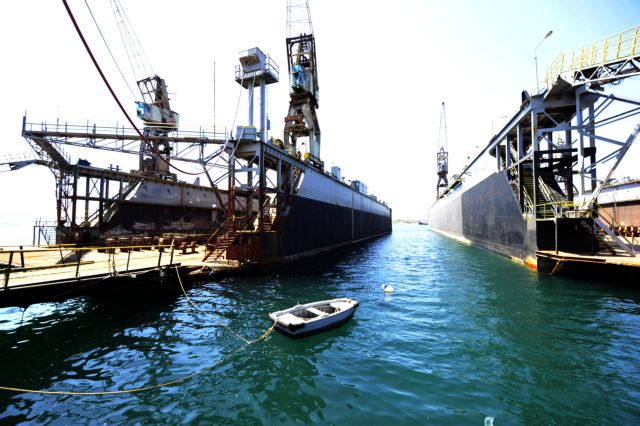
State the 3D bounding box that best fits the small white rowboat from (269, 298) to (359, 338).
[{"bbox_3d":[-0.011,3.807,9.176,3.150,0.580,1.400,2,-3,-35],"label":"small white rowboat"}]

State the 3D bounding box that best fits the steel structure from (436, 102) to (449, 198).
[{"bbox_3d":[51.734,-26.161,104.603,4.700,38.500,8.500,-1,-3,24],"label":"steel structure"}]

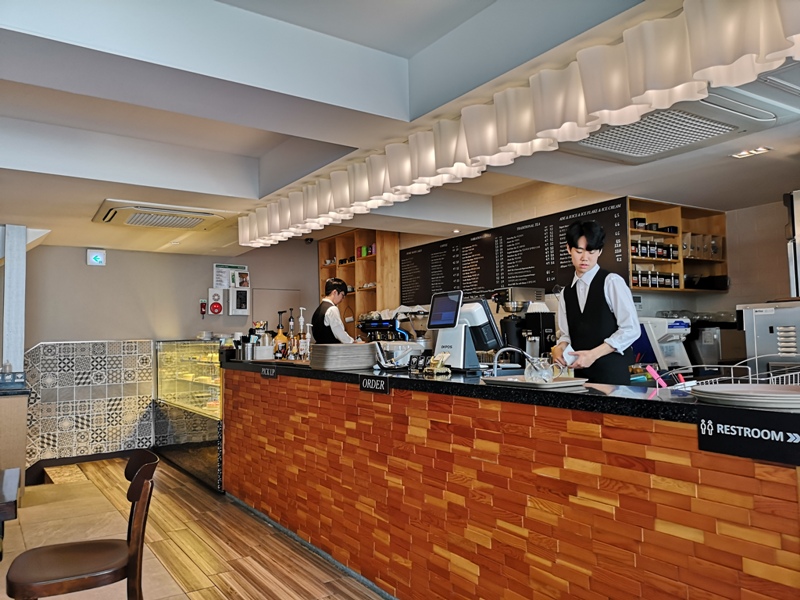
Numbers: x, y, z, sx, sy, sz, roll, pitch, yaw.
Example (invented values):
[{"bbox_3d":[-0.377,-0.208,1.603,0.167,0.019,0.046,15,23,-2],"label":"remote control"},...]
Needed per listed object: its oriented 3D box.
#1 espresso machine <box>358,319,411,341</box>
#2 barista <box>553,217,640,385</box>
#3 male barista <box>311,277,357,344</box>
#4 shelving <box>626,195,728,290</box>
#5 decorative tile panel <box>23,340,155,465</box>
[{"bbox_3d":[-0.021,0.447,6.284,0.500,0.500,0.740,1,-4,-34],"label":"espresso machine"},{"bbox_3d":[0.921,0.507,2.854,0.470,1.760,0.370,-4,-4,43],"label":"barista"},{"bbox_3d":[-0.562,0.667,5.555,0.450,1.750,0.470,0,-3,-22],"label":"male barista"},{"bbox_3d":[2.129,-0.405,5.051,1.360,0.690,0.340,1,-4,-34],"label":"shelving"},{"bbox_3d":[-3.175,1.026,6.451,1.210,1.200,0.050,1,-4,-34],"label":"decorative tile panel"}]

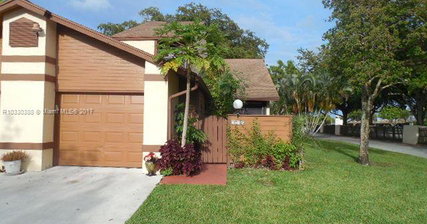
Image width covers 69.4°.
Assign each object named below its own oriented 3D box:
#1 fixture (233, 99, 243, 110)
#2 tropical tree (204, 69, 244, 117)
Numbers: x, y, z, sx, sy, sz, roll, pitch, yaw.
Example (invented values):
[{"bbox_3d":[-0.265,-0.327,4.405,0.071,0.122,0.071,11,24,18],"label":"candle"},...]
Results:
[{"bbox_3d":[0.732,-0.218,9.300,0.310,0.360,0.310,1,-2,0],"label":"fixture"},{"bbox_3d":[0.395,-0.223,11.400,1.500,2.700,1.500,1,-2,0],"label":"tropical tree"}]

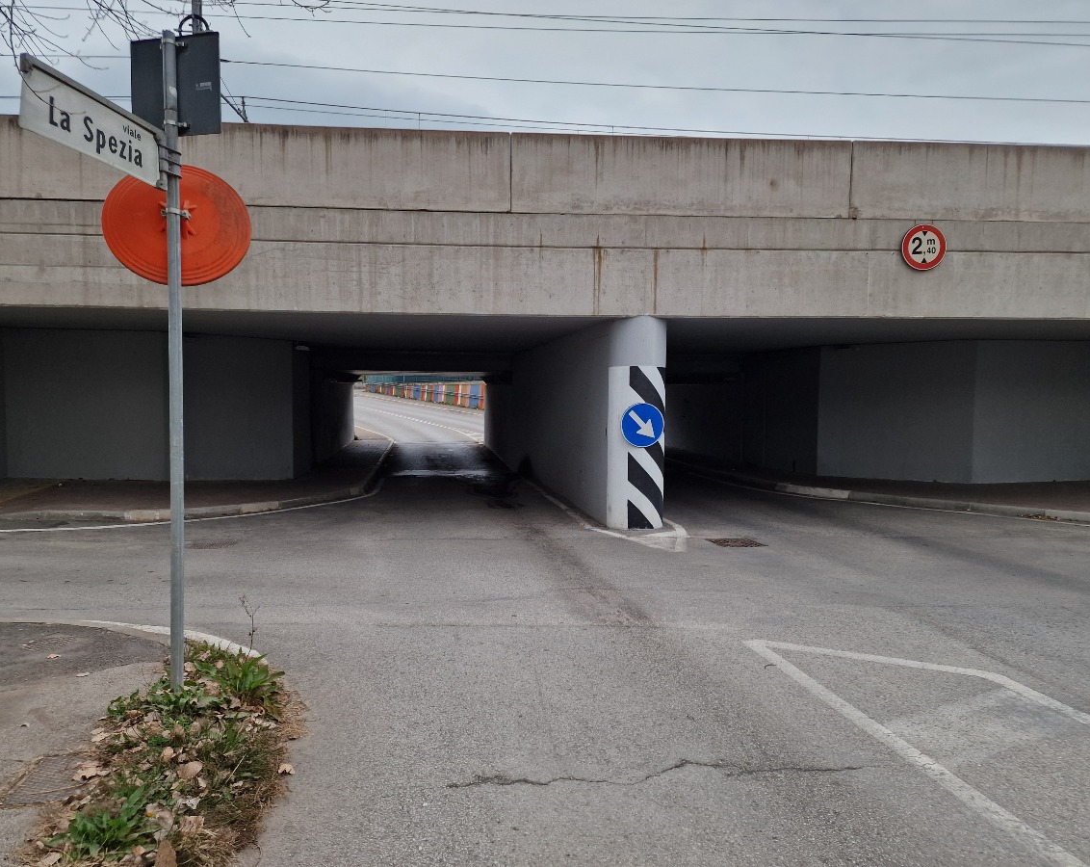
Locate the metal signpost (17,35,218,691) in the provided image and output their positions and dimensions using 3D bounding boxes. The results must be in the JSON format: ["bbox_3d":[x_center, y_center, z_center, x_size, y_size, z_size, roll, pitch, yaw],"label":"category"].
[{"bbox_3d":[-1.853,-0.305,3.402,0.560,3.240,1.050,1,3,4],"label":"metal signpost"}]

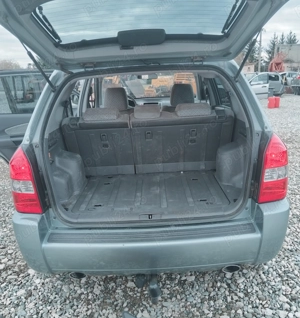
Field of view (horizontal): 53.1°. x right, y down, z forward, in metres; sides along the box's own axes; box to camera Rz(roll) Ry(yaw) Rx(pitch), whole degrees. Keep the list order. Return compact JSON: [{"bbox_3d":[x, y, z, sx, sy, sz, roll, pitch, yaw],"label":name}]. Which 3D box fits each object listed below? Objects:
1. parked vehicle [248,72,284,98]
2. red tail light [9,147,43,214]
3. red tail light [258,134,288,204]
[{"bbox_3d":[4.979,-4.079,16.521,3.950,1.440,1.700,0,16,13],"label":"parked vehicle"},{"bbox_3d":[-0.765,0.129,1.877,0.210,0.410,0.160,2,16,18],"label":"red tail light"},{"bbox_3d":[0.742,0.052,1.836,0.210,0.410,0.160,-8,16,-15],"label":"red tail light"}]

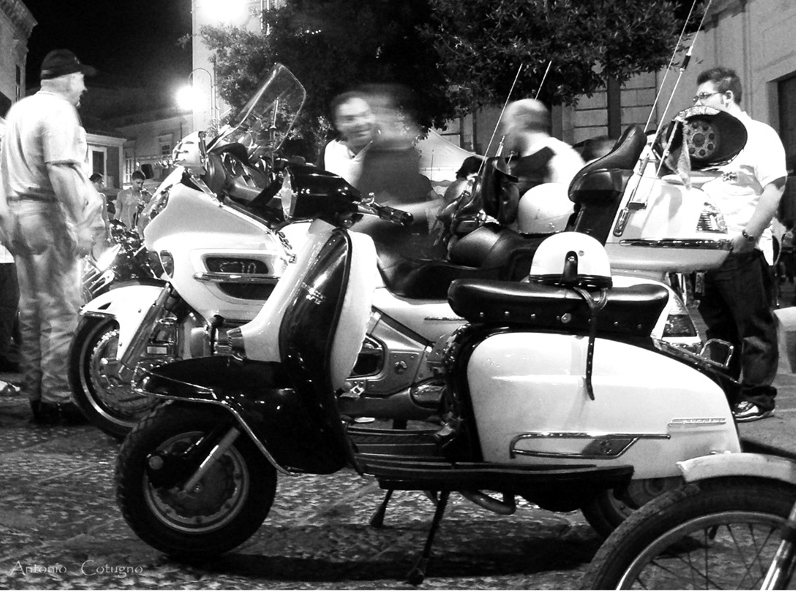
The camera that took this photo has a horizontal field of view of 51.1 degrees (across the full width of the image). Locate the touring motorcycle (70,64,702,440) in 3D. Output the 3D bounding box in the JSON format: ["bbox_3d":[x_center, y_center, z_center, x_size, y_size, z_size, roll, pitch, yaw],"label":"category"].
[{"bbox_3d":[-0.085,-0.160,3.290,2.600,1.510,0.930,0,4,7],"label":"touring motorcycle"}]

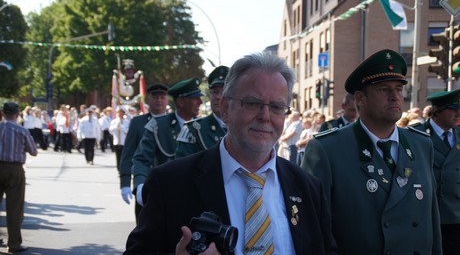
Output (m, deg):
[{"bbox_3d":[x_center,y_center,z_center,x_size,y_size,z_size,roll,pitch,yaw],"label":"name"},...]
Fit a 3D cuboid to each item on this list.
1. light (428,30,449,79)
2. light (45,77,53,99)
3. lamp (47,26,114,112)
[{"bbox_3d":[4.042,-1.392,14.800,0.400,0.930,0.280,2,1,3],"label":"light"},{"bbox_3d":[-8.287,-1.784,35.000,0.320,0.980,0.360,2,1,-6],"label":"light"},{"bbox_3d":[-6.942,-1.949,35.300,3.300,5.650,0.450,2,1,18],"label":"lamp"}]

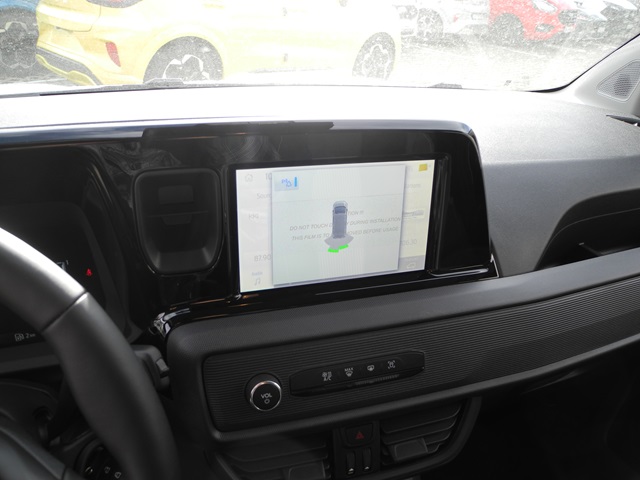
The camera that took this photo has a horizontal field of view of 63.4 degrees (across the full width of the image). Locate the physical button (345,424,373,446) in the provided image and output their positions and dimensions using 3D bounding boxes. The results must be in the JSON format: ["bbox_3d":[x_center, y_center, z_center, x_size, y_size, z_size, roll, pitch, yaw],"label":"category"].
[{"bbox_3d":[0.036,0.188,0.504,0.028,0.020,0.008,-6,9,-18],"label":"physical button"}]

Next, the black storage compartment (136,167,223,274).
[{"bbox_3d":[-0.112,-0.020,0.413,0.064,0.086,0.039,-5,21,-17],"label":"black storage compartment"}]

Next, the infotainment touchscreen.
[{"bbox_3d":[0.015,-0.015,0.449,0.174,0.104,0.012,-6,21,-18],"label":"infotainment touchscreen"}]

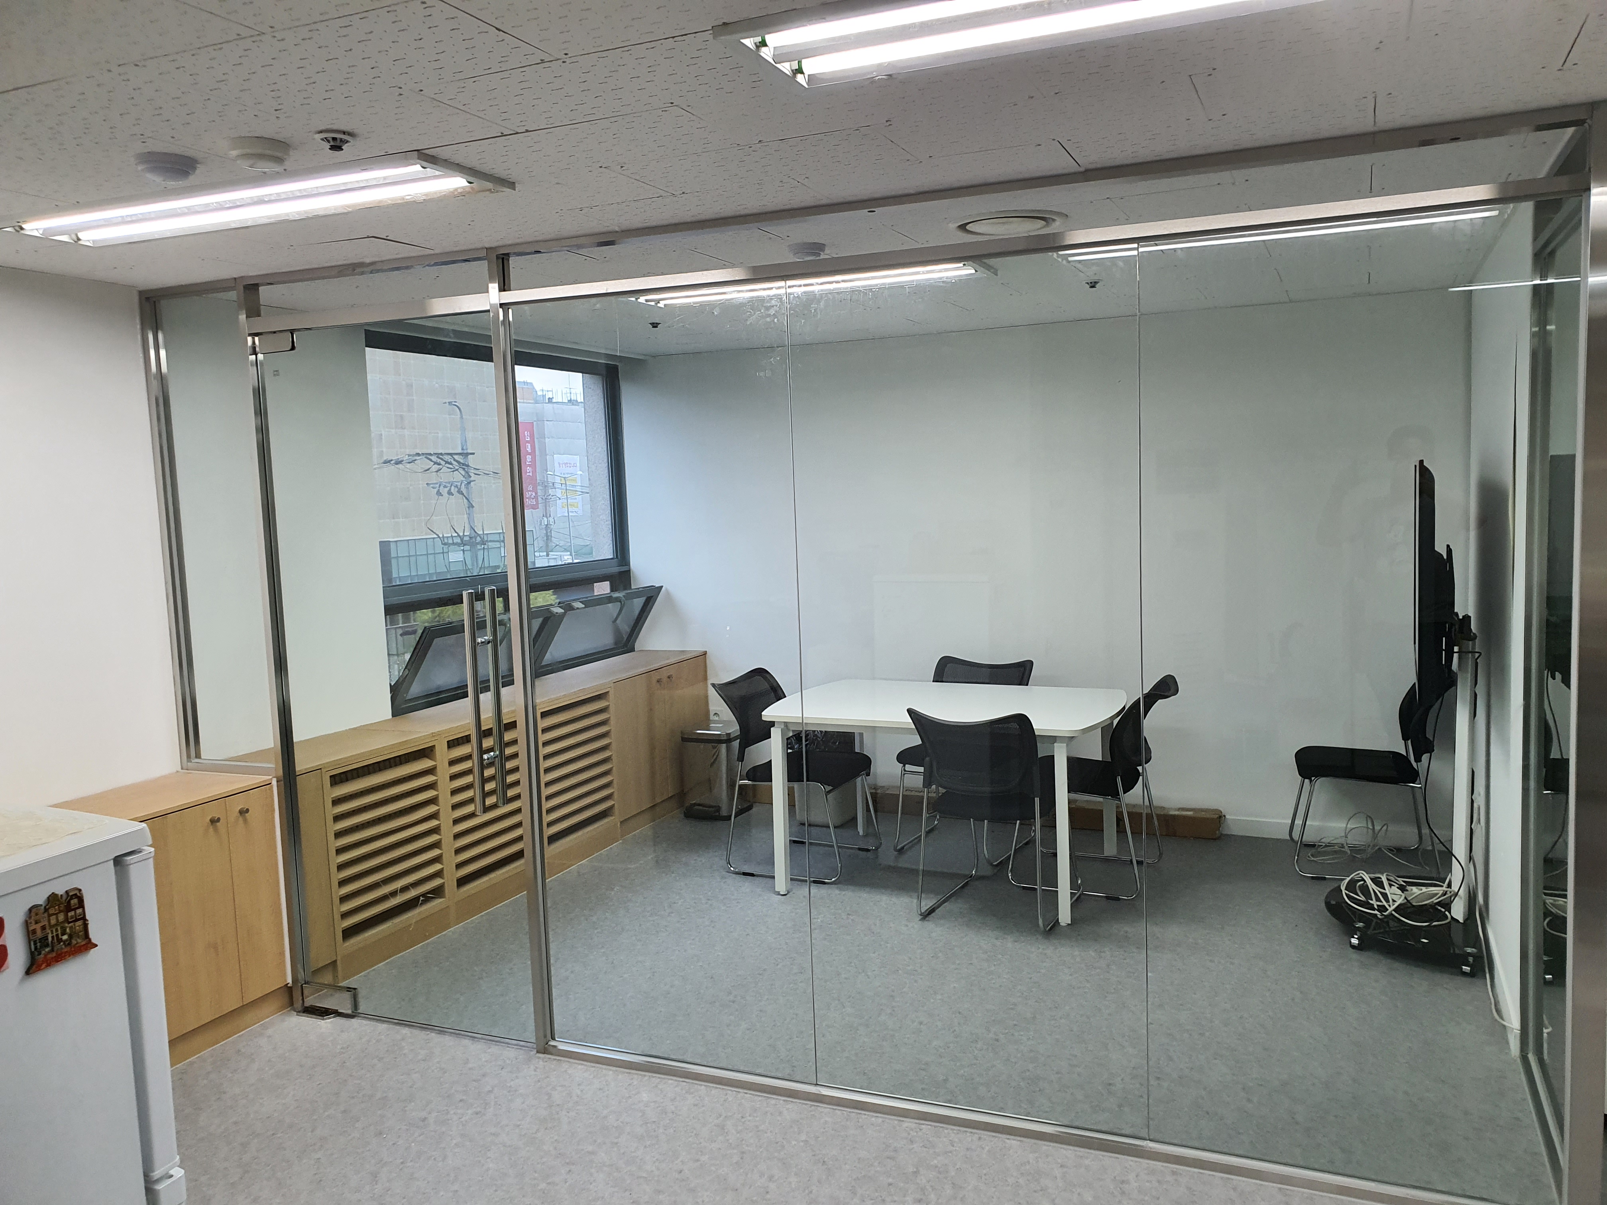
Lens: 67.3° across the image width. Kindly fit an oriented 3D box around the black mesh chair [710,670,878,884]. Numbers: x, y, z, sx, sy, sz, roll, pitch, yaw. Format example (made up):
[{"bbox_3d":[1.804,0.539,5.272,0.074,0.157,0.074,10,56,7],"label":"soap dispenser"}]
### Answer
[{"bbox_3d":[-0.032,0.746,5.413,0.580,0.835,0.530,0,6,23],"label":"black mesh chair"}]

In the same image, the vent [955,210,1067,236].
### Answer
[{"bbox_3d":[0.575,-1.042,3.358,0.320,0.035,0.320,0,6,23],"label":"vent"}]

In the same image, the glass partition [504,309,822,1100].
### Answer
[{"bbox_3d":[-0.407,0.239,3.405,0.880,2.170,0.050,0,6,23],"label":"glass partition"}]

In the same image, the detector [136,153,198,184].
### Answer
[{"bbox_3d":[-1.287,-0.873,2.441,0.112,0.046,0.112,0,6,23],"label":"detector"}]

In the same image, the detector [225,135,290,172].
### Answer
[{"bbox_3d":[-1.066,-0.875,2.373,0.112,0.046,0.112,0,6,23],"label":"detector"}]

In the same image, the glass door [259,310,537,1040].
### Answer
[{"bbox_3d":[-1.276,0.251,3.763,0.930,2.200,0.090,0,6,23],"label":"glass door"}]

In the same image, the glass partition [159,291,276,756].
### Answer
[{"bbox_3d":[-1.944,-0.228,3.988,0.370,1.550,0.050,0,6,23],"label":"glass partition"}]

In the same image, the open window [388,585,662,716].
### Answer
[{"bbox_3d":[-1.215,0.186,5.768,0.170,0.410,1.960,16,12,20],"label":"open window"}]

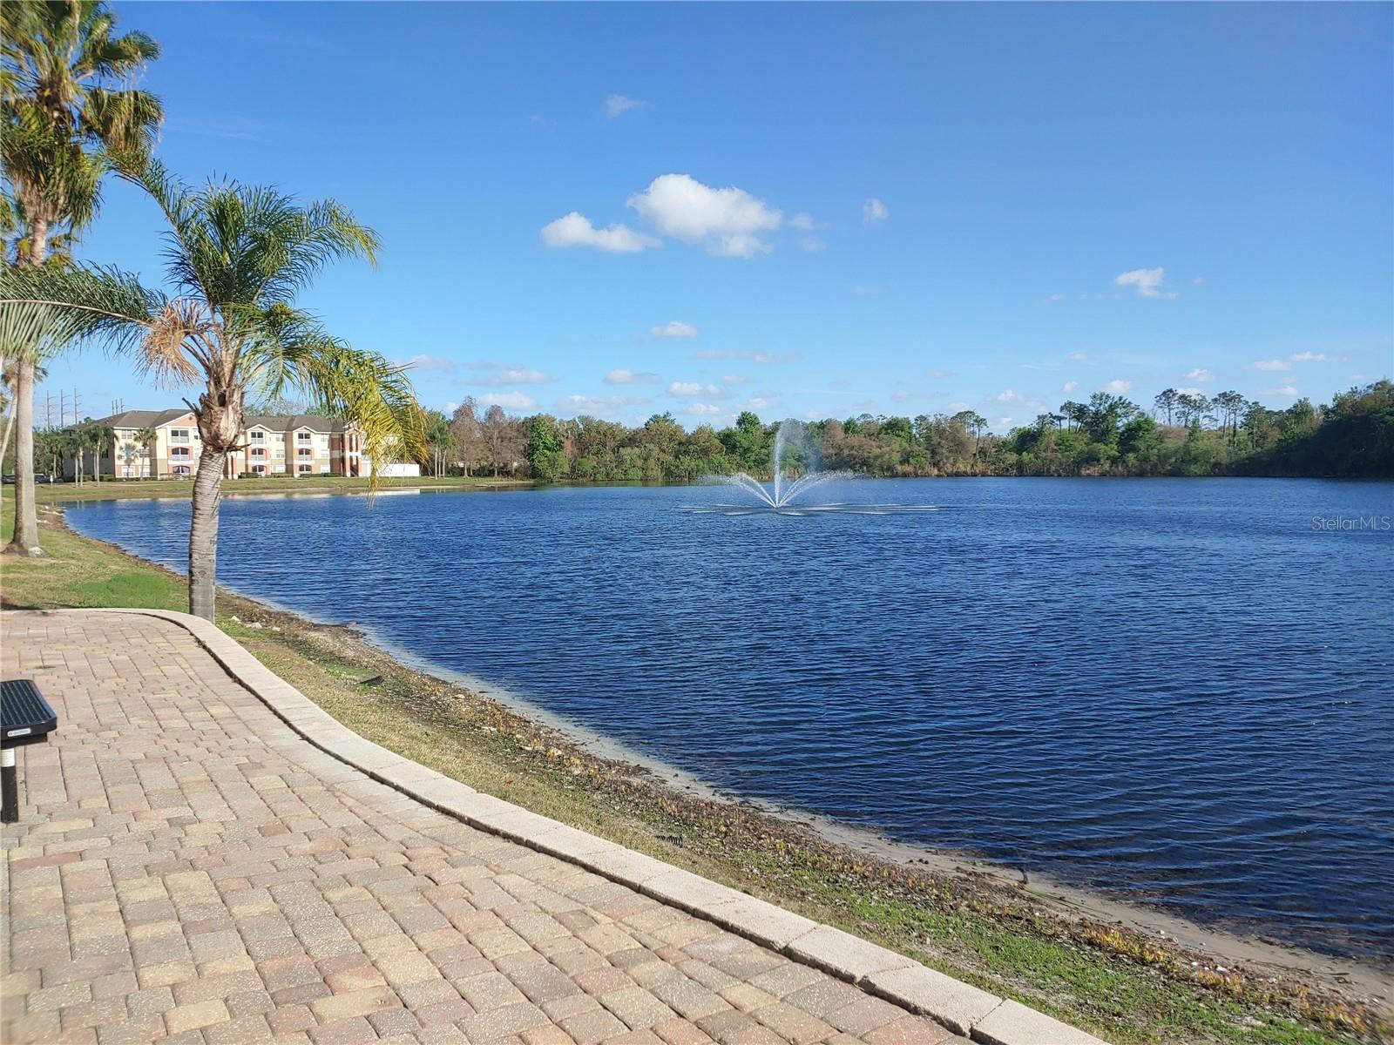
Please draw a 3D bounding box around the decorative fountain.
[{"bbox_3d":[7.229,-3.745,63.835,16.300,5.800,15.300,0,3,0],"label":"decorative fountain"}]

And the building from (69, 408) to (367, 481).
[{"bbox_3d":[-84.881,-14.133,183.291,17.500,11.800,49.000,2,4,32],"label":"building"}]

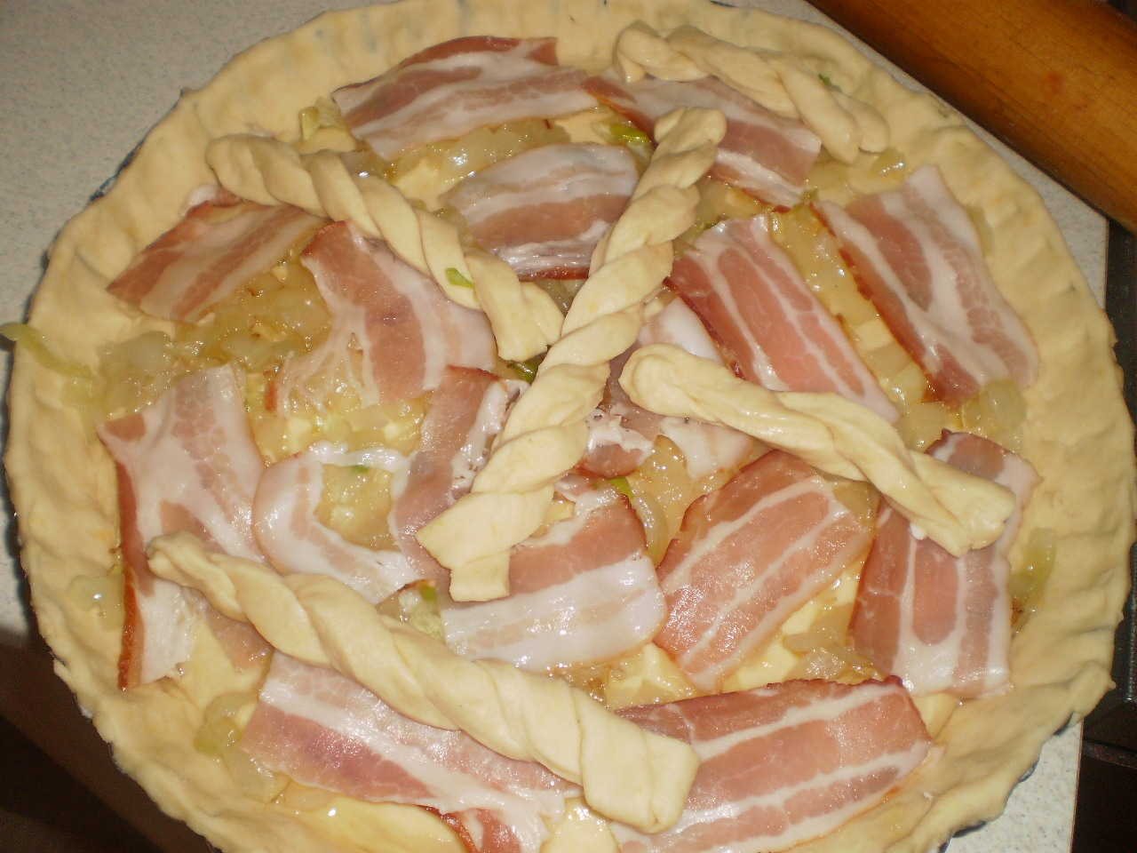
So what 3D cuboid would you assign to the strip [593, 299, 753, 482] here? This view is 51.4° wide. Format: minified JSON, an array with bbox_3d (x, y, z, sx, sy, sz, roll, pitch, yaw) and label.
[{"bbox_3d":[0.030,-0.010,0.328,0.045,0.007,0.058,8,64,2],"label":"strip"}]

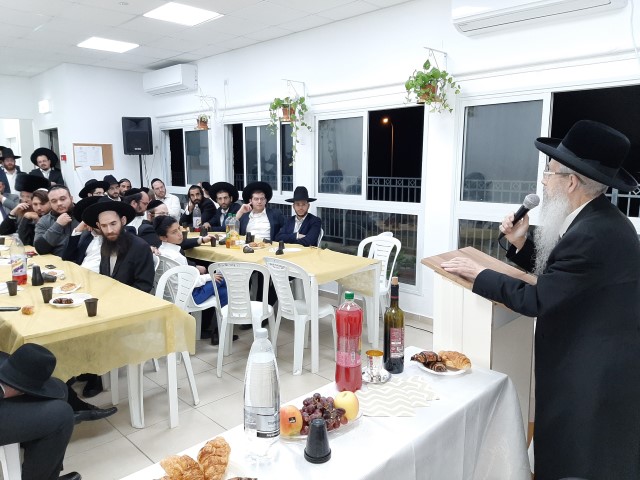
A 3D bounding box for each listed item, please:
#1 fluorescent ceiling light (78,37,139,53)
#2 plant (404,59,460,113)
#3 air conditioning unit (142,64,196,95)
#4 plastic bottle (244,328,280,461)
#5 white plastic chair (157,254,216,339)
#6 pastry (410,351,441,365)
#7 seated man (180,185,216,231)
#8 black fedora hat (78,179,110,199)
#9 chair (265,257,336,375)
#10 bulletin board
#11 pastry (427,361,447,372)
[{"bbox_3d":[-2.705,-2.543,6.227,0.600,0.060,0.600,8,13,43],"label":"fluorescent ceiling light"},{"bbox_3d":[0.999,-1.384,4.306,0.430,0.450,0.380,8,13,43],"label":"plant"},{"bbox_3d":[-2.284,-2.405,7.308,1.120,0.330,0.240,9,12,43],"label":"air conditioning unit"},{"bbox_3d":[-0.149,0.389,1.216,0.092,0.334,0.092,-1,9,-7],"label":"plastic bottle"},{"bbox_3d":[-1.095,0.520,3.914,0.470,0.850,0.520,8,12,41],"label":"white plastic chair"},{"bbox_3d":[0.395,0.437,1.789,0.115,0.045,0.058,0,9,5],"label":"pastry"},{"bbox_3d":[-1.591,-0.027,6.018,0.520,1.280,0.740,6,11,35],"label":"seated man"},{"bbox_3d":[-2.627,-0.600,5.600,0.360,0.150,0.330,-16,-3,39],"label":"black fedora hat"},{"bbox_3d":[-0.153,0.546,3.717,0.490,0.820,0.450,-8,12,-39],"label":"chair"},{"bbox_3d":[-3.599,-1.325,7.688,0.025,0.410,0.610,8,13,43],"label":"bulletin board"},{"bbox_3d":[0.421,0.459,1.746,0.055,0.045,0.085,-4,10,-23],"label":"pastry"}]

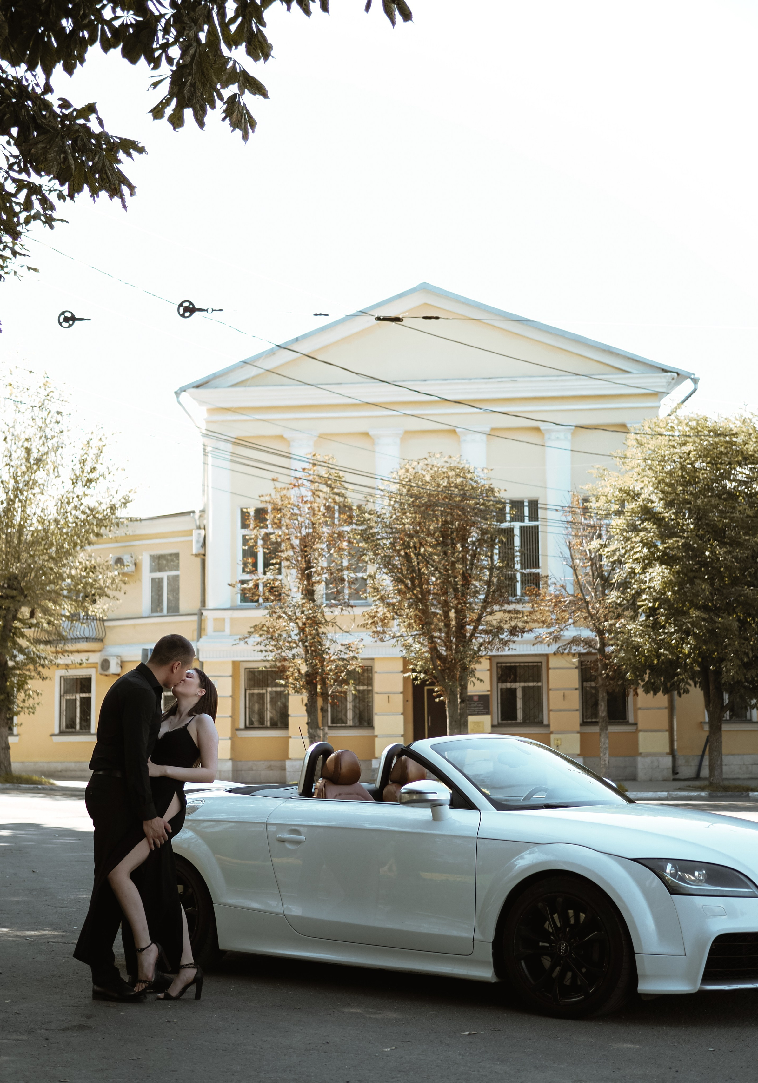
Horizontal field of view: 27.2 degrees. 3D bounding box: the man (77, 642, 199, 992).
[{"bbox_3d":[-1.250,1.389,8.011,0.580,1.838,0.540,1,-7,-13],"label":"man"}]

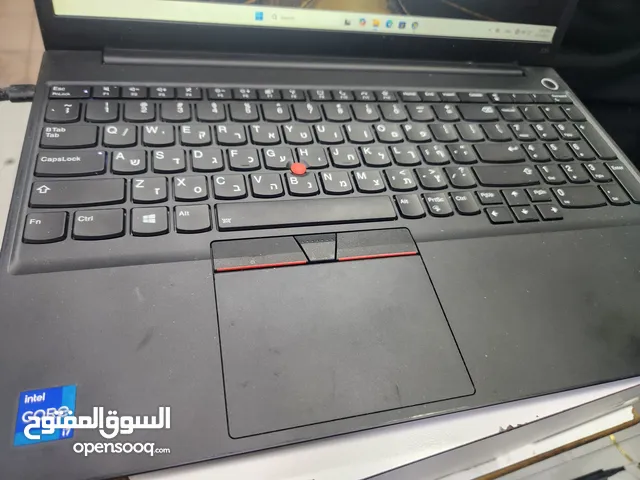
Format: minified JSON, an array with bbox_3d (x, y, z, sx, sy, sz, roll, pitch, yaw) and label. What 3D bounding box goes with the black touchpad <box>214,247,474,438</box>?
[{"bbox_3d":[0.007,0.033,0.186,0.100,0.003,0.085,-4,56,-16],"label":"black touchpad"}]

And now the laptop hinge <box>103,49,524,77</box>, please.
[{"bbox_3d":[0.015,-0.119,0.295,0.301,0.010,0.012,-4,56,-16],"label":"laptop hinge"}]

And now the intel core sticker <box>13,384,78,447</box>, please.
[{"bbox_3d":[-0.092,0.059,0.143,0.017,0.001,0.018,-4,56,-16],"label":"intel core sticker"}]

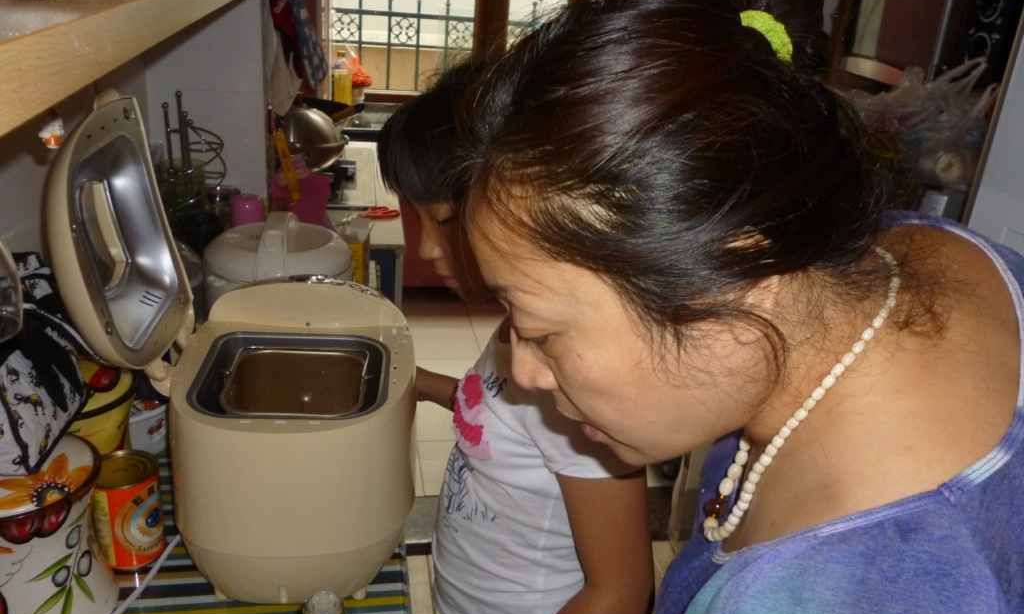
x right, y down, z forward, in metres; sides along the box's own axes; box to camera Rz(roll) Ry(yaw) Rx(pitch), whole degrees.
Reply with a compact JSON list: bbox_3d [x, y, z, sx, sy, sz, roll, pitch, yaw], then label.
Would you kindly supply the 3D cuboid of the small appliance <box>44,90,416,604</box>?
[{"bbox_3d":[-0.284,0.023,0.947,0.347,0.526,0.368,0,23,-11],"label":"small appliance"}]

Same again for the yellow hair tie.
[{"bbox_3d":[0.130,-0.138,0.435,0.043,0.043,0.014,0,31,36],"label":"yellow hair tie"}]

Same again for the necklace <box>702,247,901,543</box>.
[{"bbox_3d":[0.155,0.052,0.496,0.052,0.212,0.135,19,18,-18],"label":"necklace"}]

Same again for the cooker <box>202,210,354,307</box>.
[{"bbox_3d":[-0.402,-0.035,1.430,0.250,0.245,0.262,0,23,-11],"label":"cooker"}]

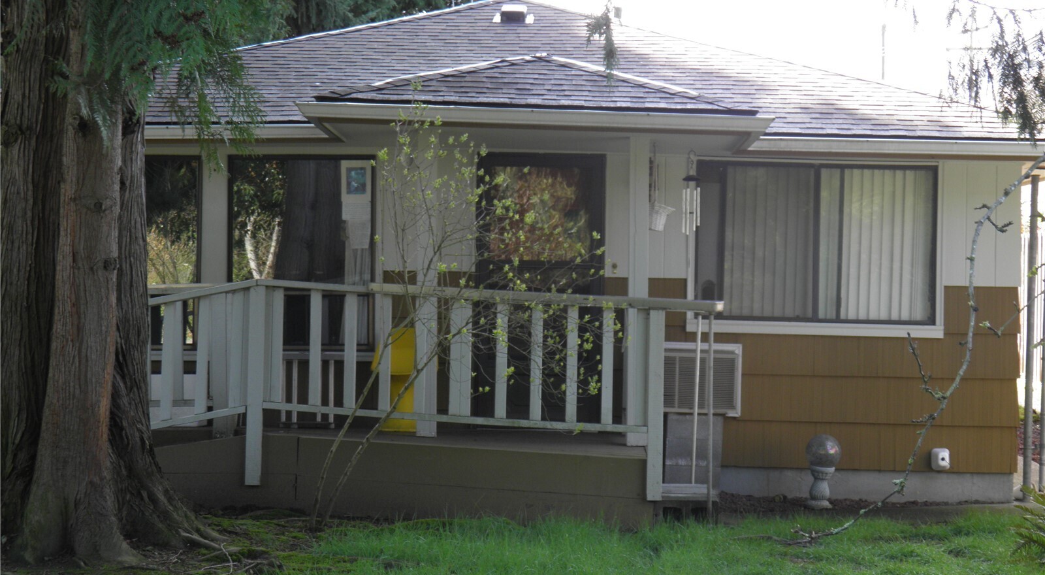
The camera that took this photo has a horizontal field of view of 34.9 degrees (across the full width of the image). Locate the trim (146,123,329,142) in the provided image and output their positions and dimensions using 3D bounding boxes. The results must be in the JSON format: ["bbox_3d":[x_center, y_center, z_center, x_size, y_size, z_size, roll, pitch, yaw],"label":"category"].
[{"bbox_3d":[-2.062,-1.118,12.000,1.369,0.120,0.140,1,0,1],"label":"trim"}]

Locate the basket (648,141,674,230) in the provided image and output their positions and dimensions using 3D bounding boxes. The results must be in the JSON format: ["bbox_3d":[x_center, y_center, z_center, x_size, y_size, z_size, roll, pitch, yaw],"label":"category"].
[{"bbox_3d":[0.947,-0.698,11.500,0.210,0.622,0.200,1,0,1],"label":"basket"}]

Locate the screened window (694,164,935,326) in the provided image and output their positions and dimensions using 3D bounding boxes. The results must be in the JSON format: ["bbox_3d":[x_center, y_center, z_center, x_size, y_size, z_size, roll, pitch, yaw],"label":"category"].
[{"bbox_3d":[2.183,-0.334,12.350,1.804,1.172,0.100,1,0,1],"label":"screened window"}]

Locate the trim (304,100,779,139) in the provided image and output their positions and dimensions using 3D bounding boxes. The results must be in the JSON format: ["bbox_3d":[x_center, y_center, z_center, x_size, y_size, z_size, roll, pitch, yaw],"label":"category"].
[{"bbox_3d":[0.090,-1.122,11.050,3.175,0.130,0.150,1,0,1],"label":"trim"}]

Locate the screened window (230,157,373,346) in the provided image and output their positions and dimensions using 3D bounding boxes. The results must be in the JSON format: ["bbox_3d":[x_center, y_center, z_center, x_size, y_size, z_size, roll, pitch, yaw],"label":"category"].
[{"bbox_3d":[-1.649,-0.268,12.400,1.067,1.408,0.100,1,0,1],"label":"screened window"}]

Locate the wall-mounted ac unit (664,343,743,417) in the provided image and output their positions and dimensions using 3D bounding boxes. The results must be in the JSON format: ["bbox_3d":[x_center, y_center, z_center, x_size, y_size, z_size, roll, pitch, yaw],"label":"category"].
[{"bbox_3d":[1.299,0.672,12.150,0.640,0.541,0.380,1,0,1],"label":"wall-mounted ac unit"}]

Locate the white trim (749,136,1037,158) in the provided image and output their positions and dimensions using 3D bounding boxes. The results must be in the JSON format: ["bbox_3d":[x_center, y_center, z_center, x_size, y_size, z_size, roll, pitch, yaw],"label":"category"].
[{"bbox_3d":[2.688,-1.014,11.950,2.115,0.120,0.140,1,0,1],"label":"white trim"}]

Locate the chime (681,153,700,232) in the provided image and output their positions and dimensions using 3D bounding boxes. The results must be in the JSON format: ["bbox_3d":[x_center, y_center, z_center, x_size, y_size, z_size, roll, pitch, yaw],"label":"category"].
[{"bbox_3d":[1.175,-0.662,11.600,0.130,0.588,0.130,1,0,1],"label":"chime"}]

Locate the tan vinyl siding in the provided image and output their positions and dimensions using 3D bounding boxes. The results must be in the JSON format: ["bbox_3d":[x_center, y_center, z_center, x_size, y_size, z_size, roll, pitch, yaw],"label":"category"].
[{"bbox_3d":[2.283,0.664,12.330,2.807,1.401,0.100,1,0,1],"label":"tan vinyl siding"}]

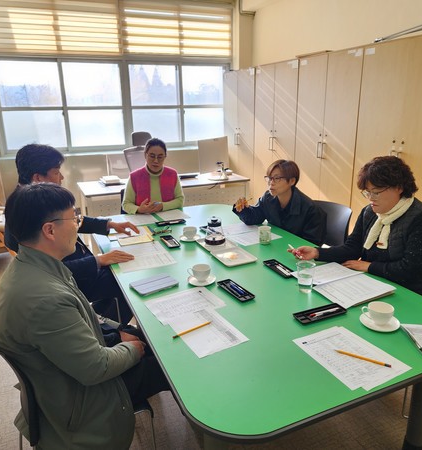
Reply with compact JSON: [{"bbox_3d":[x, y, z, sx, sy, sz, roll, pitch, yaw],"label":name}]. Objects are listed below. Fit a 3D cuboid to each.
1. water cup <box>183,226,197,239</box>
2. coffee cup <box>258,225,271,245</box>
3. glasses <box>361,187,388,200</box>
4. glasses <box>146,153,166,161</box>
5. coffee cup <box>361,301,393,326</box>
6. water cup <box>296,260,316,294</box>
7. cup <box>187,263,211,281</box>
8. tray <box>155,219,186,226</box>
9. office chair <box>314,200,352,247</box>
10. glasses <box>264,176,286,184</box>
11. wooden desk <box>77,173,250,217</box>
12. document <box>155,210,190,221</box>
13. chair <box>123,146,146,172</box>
[{"bbox_3d":[-0.133,0.054,2.573,0.090,0.065,0.095,-1,16,0],"label":"water cup"},{"bbox_3d":[0.338,0.067,2.476,0.080,0.095,0.080,-1,16,0],"label":"coffee cup"},{"bbox_3d":[0.833,-0.175,1.935,0.140,0.045,0.140,-23,14,-12],"label":"glasses"},{"bbox_3d":[-0.445,-0.566,3.199,0.140,0.045,0.140,-4,30,-11],"label":"glasses"},{"bbox_3d":[0.645,0.345,1.549,0.122,0.063,0.095,7,18,25],"label":"coffee cup"},{"bbox_3d":[0.436,0.243,1.816,0.087,0.128,0.087,-1,16,0],"label":"water cup"},{"bbox_3d":[-0.054,0.240,1.930,0.112,0.065,0.088,-1,16,0],"label":"cup"},{"bbox_3d":[-0.289,-0.009,2.908,0.212,0.020,0.075,-8,18,-23],"label":"tray"},{"bbox_3d":[0.738,0.266,3.102,0.590,0.810,0.520,-8,18,-23],"label":"office chair"},{"bbox_3d":[0.432,-0.291,2.470,0.140,0.045,0.140,-14,14,-36],"label":"glasses"},{"bbox_3d":[-0.536,-0.135,4.627,1.815,0.735,0.800,-8,18,-24],"label":"wooden desk"},{"bbox_3d":[-0.313,-0.083,3.188,0.210,0.004,0.297,-8,18,-23],"label":"document"},{"bbox_3d":[-0.822,-0.536,5.122,0.640,1.260,0.640,-8,18,-23],"label":"chair"}]

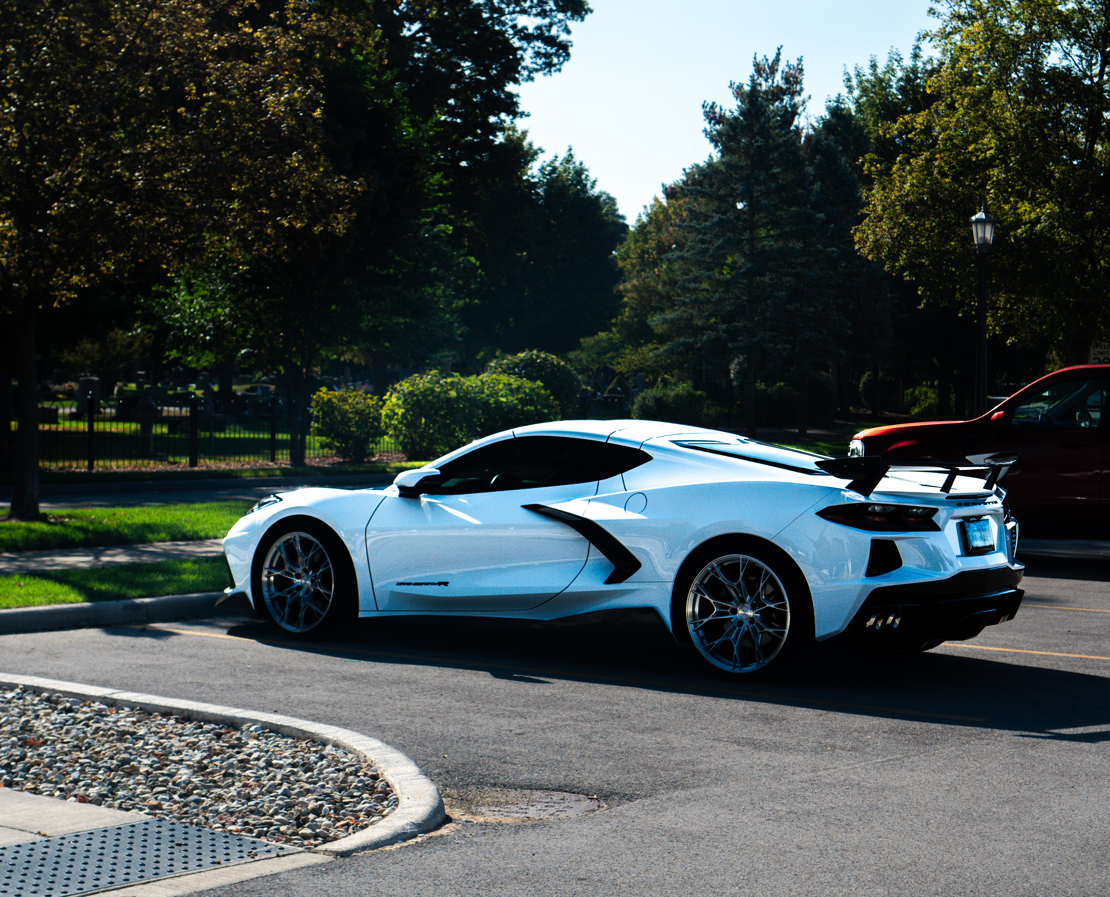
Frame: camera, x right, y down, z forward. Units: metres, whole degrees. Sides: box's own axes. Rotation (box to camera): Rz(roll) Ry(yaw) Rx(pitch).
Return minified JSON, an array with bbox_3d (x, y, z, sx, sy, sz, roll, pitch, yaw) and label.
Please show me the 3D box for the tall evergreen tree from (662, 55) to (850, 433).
[{"bbox_3d":[5.574,-5.713,67.866,5.335,10.971,5.335,0,1,5],"label":"tall evergreen tree"}]

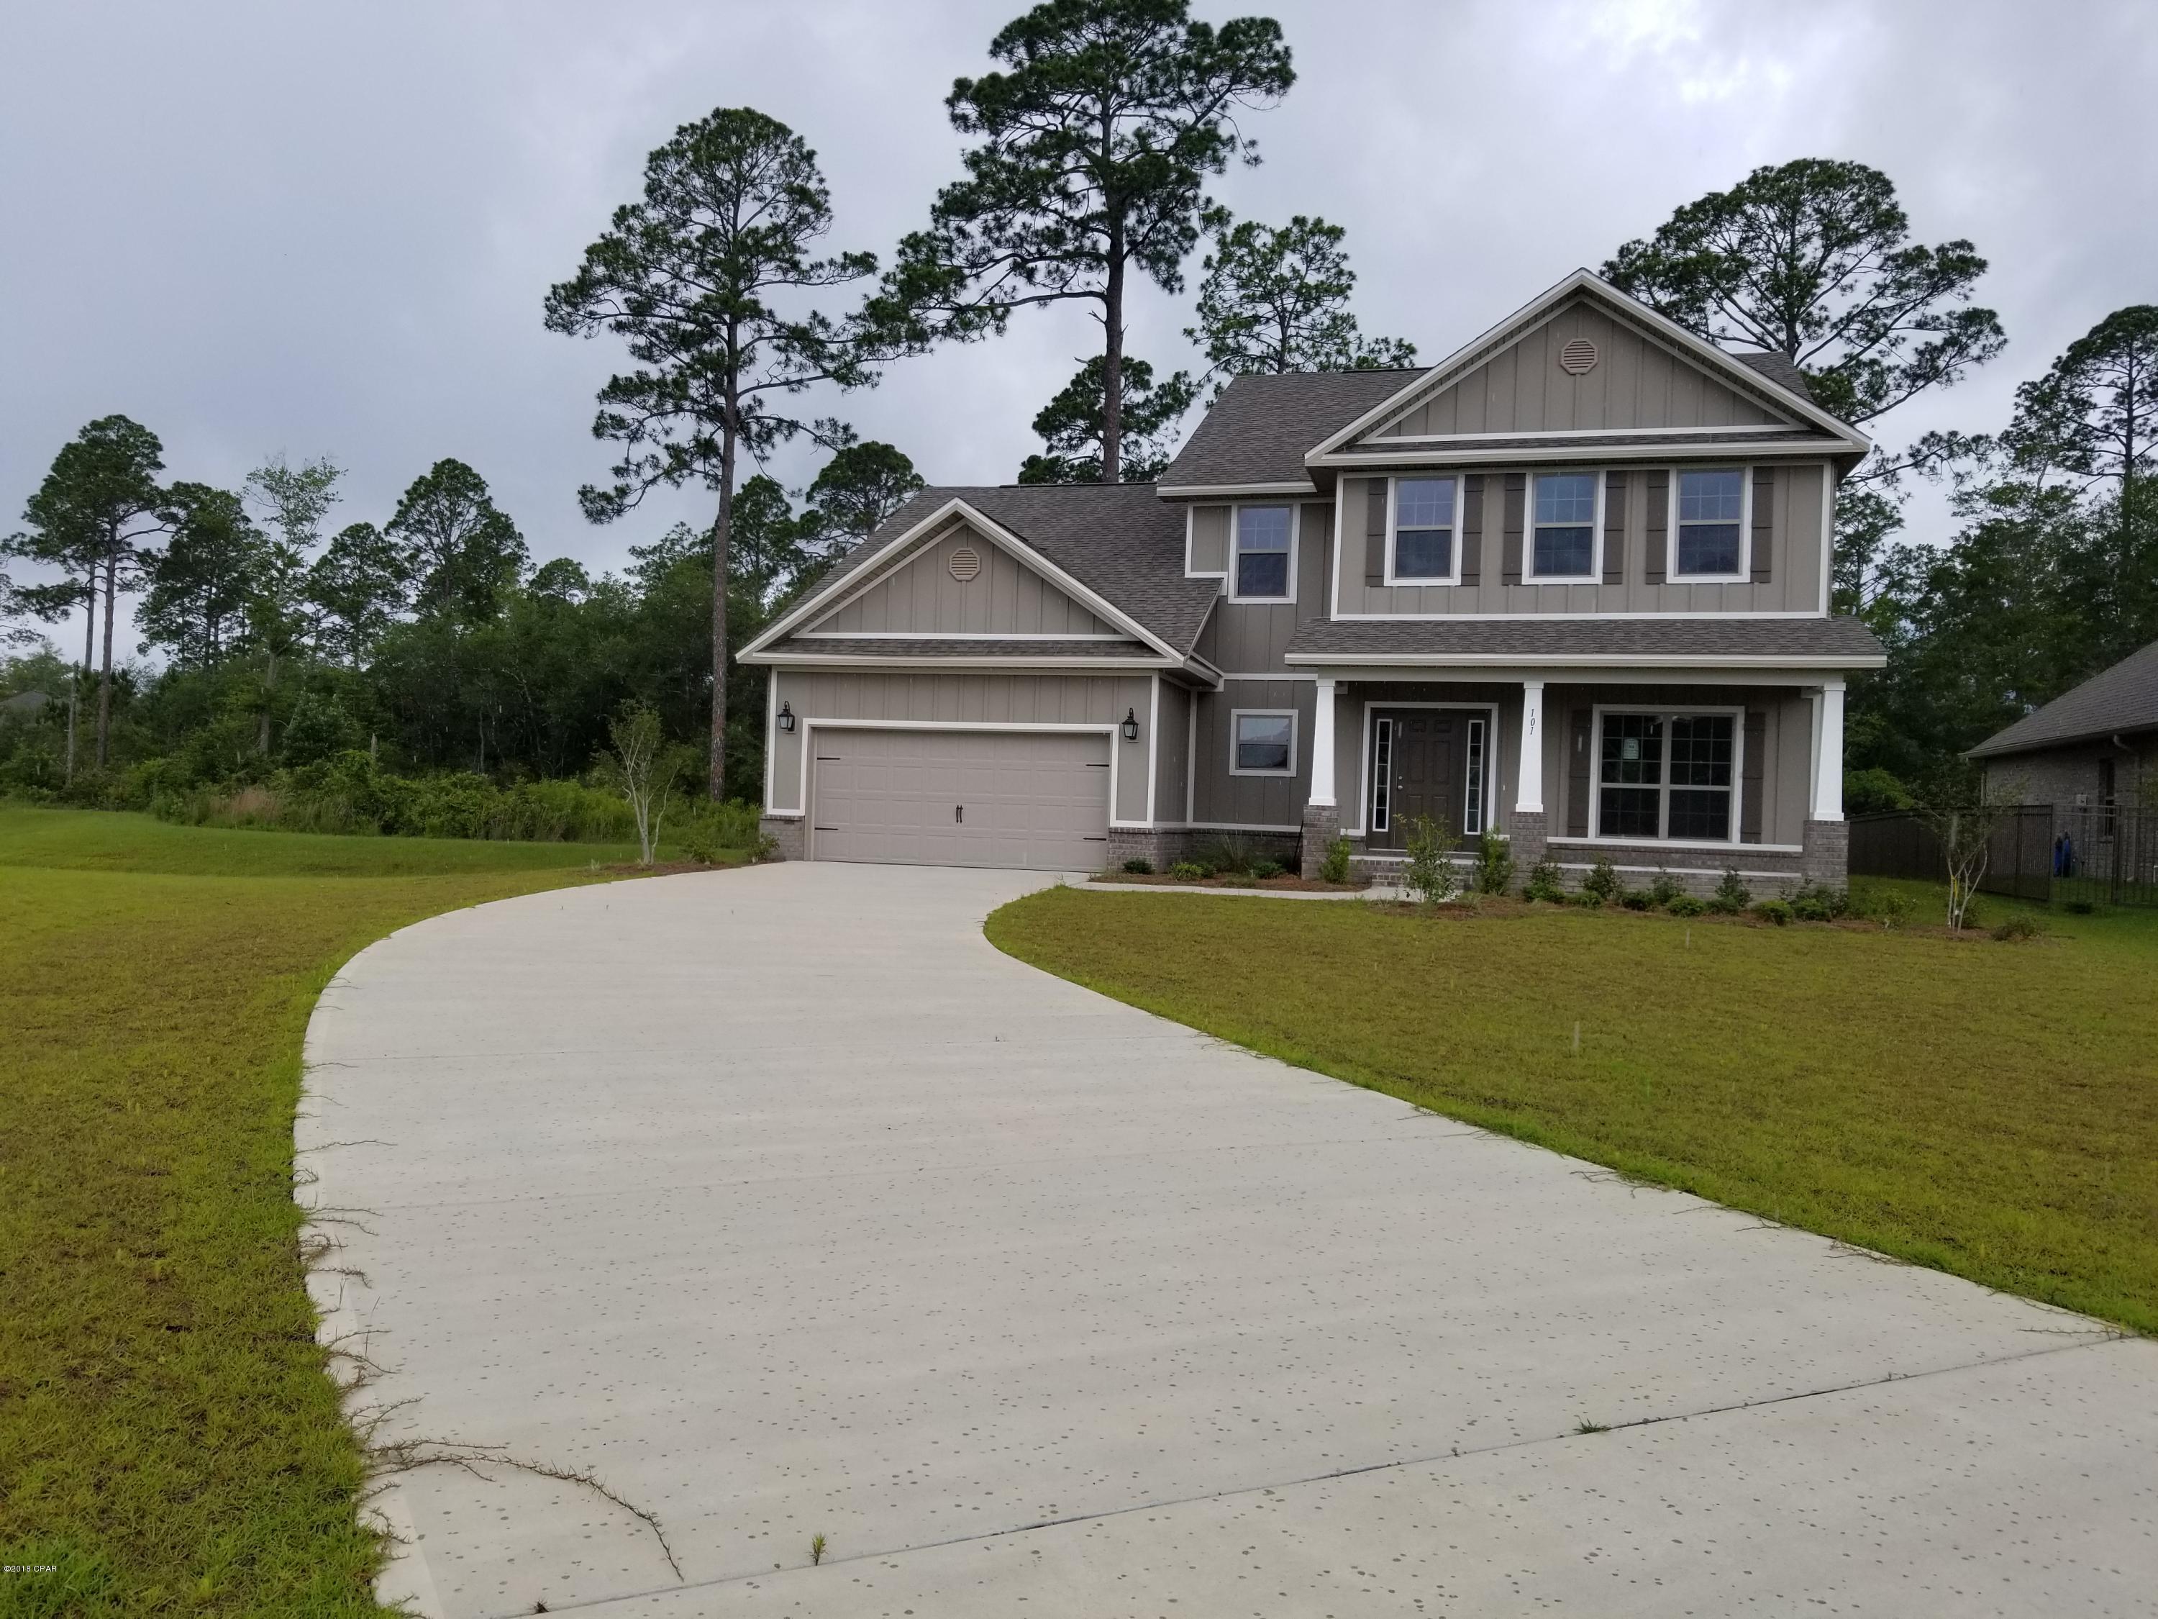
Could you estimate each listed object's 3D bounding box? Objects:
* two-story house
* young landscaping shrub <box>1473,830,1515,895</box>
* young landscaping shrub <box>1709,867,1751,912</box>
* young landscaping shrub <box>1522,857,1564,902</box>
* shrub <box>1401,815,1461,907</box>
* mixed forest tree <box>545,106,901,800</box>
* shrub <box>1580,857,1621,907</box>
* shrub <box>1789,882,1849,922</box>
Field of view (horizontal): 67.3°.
[{"bbox_3d":[4.558,-3.805,30.746,16.850,10.020,14.800,2,-1,15],"label":"two-story house"},{"bbox_3d":[5.699,0.718,22.274,0.579,0.904,0.579,2,-1,15],"label":"young landscaping shrub"},{"bbox_3d":[8.438,1.049,21.017,0.546,0.590,0.546,2,-1,15],"label":"young landscaping shrub"},{"bbox_3d":[6.206,0.956,21.616,0.562,0.585,0.562,2,-1,15],"label":"young landscaping shrub"},{"bbox_3d":[4.613,0.662,21.220,0.772,1.214,0.772,2,-1,15],"label":"shrub"},{"bbox_3d":[-9.460,-8.968,43.000,9.300,19.400,8.800,2,-1,15],"label":"mixed forest tree"},{"bbox_3d":[6.889,0.959,21.433,0.557,0.646,0.557,2,-1,15],"label":"shrub"},{"bbox_3d":[9.301,1.165,20.370,0.742,0.487,0.742,2,-1,15],"label":"shrub"}]

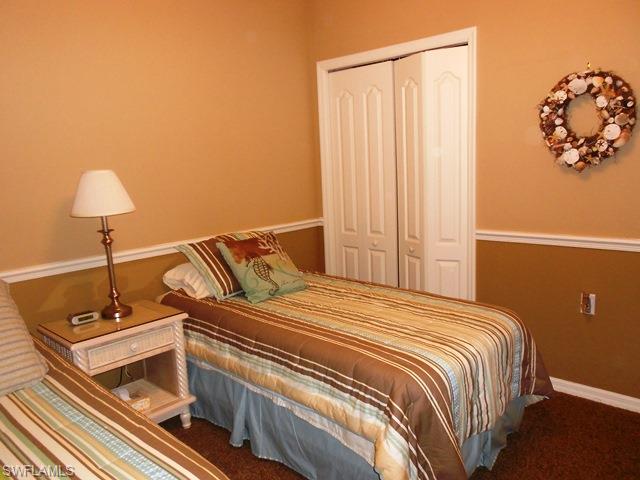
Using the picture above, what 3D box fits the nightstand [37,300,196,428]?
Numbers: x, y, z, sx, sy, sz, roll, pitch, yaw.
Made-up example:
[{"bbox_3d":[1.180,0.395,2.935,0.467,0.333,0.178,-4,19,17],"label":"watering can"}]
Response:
[{"bbox_3d":[-1.019,0.718,2.487,0.500,0.632,0.560,6,13,44],"label":"nightstand"}]

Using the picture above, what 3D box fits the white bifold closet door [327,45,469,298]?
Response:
[{"bbox_3d":[0.515,-0.197,3.390,1.120,2.010,0.100,6,12,41],"label":"white bifold closet door"}]

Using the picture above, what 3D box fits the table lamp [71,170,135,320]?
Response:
[{"bbox_3d":[-1.089,0.033,2.476,0.330,0.735,0.330,6,12,41],"label":"table lamp"}]

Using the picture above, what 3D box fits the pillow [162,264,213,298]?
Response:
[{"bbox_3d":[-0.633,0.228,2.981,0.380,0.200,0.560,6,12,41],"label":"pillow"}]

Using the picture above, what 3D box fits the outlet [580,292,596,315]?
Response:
[{"bbox_3d":[1.458,0.345,2.611,0.074,0.115,0.020,6,12,41],"label":"outlet"}]

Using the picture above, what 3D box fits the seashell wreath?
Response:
[{"bbox_3d":[1.365,-0.607,2.462,0.430,0.490,0.085,6,12,41],"label":"seashell wreath"}]

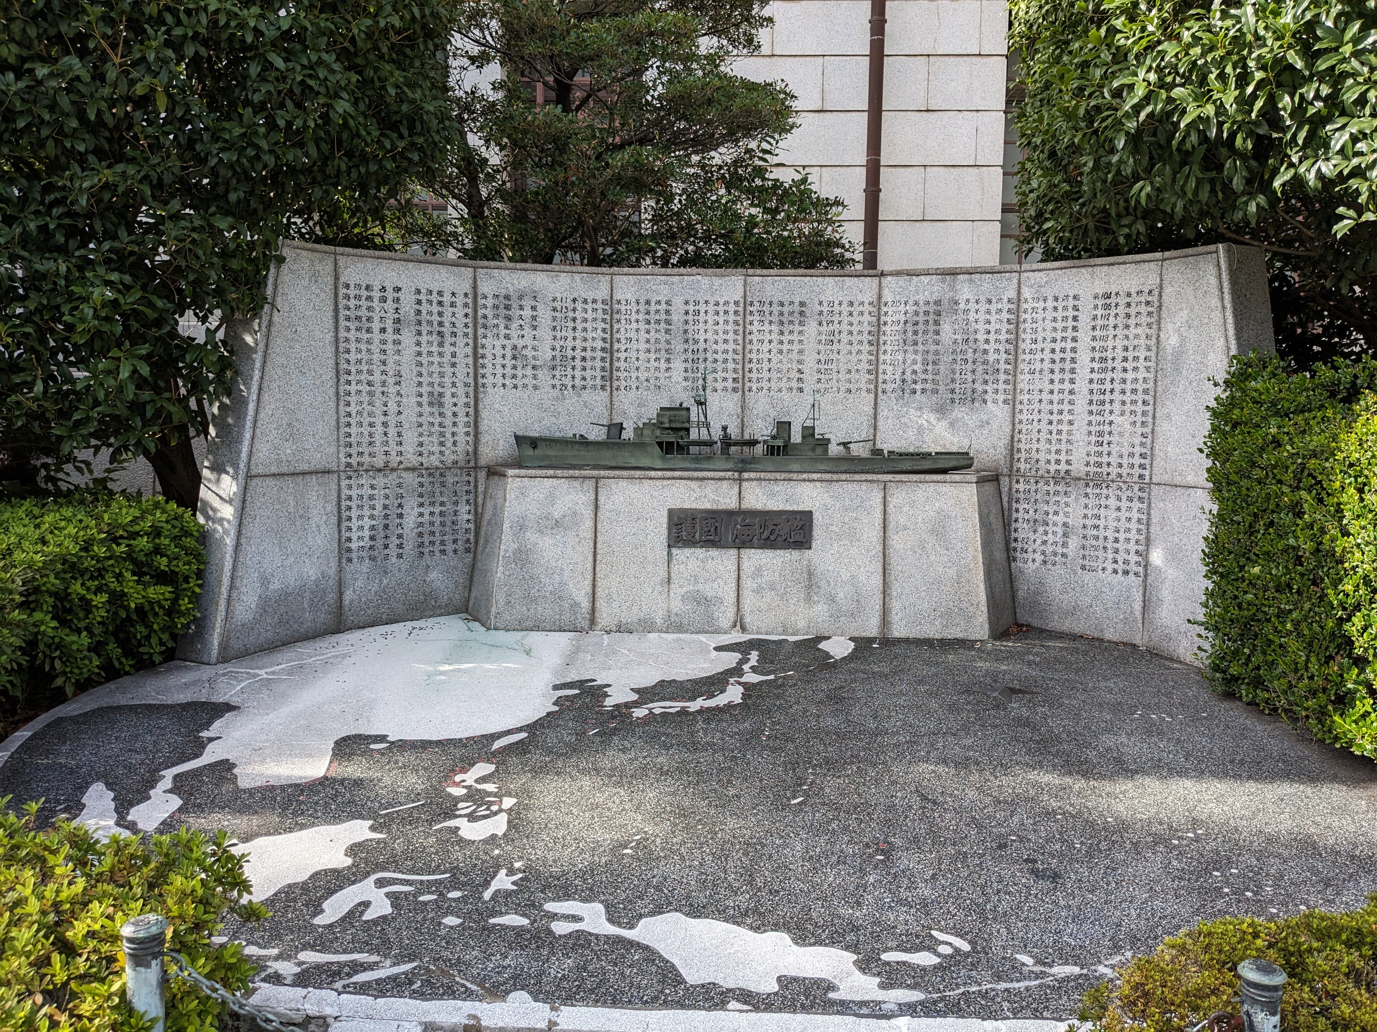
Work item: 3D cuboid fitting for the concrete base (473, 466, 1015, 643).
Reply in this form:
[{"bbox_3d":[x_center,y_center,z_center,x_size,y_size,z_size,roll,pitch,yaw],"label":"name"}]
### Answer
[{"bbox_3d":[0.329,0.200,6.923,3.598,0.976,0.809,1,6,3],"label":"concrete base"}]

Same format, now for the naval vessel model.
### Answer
[{"bbox_3d":[0.342,-0.580,6.811,2.913,0.598,0.364,1,6,3],"label":"naval vessel model"}]

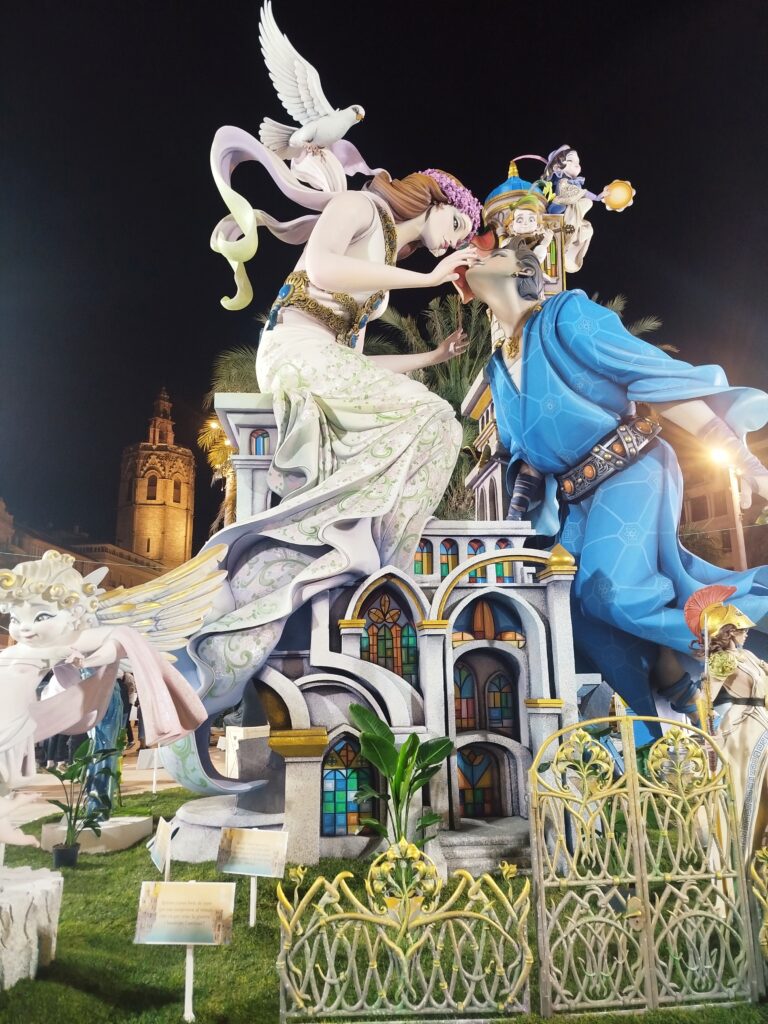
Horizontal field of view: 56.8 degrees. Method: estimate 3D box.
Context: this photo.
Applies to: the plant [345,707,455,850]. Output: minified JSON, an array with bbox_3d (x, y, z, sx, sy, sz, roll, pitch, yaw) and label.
[{"bbox_3d":[0.126,1.731,4.362,0.620,1.020,0.550,-1,-13,0],"label":"plant"}]

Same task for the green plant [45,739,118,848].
[{"bbox_3d":[-2.347,2.247,5.596,0.550,0.850,0.500,-1,-13,0],"label":"green plant"}]

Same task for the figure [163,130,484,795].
[{"bbox_3d":[-0.370,-0.639,6.562,2.700,5.900,1.800,-4,-13,15],"label":"figure"}]

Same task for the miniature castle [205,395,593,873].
[{"bbox_3d":[0.063,0.846,6.578,3.400,4.050,2.400,0,-13,-4],"label":"miniature castle"}]

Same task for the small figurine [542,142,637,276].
[{"bbox_3d":[2.445,-3.721,8.647,1.100,1.450,0.650,-4,-13,15],"label":"small figurine"}]

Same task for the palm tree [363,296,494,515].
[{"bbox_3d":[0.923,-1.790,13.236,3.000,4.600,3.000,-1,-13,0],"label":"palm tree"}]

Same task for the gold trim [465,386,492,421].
[{"bbox_3d":[1.091,-1.299,8.248,0.120,0.240,1.000,1,-13,-9],"label":"gold trim"}]

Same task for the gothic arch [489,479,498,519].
[{"bbox_3d":[1.129,-0.078,7.402,0.100,0.520,0.340,1,-13,-9],"label":"gothic arch"}]

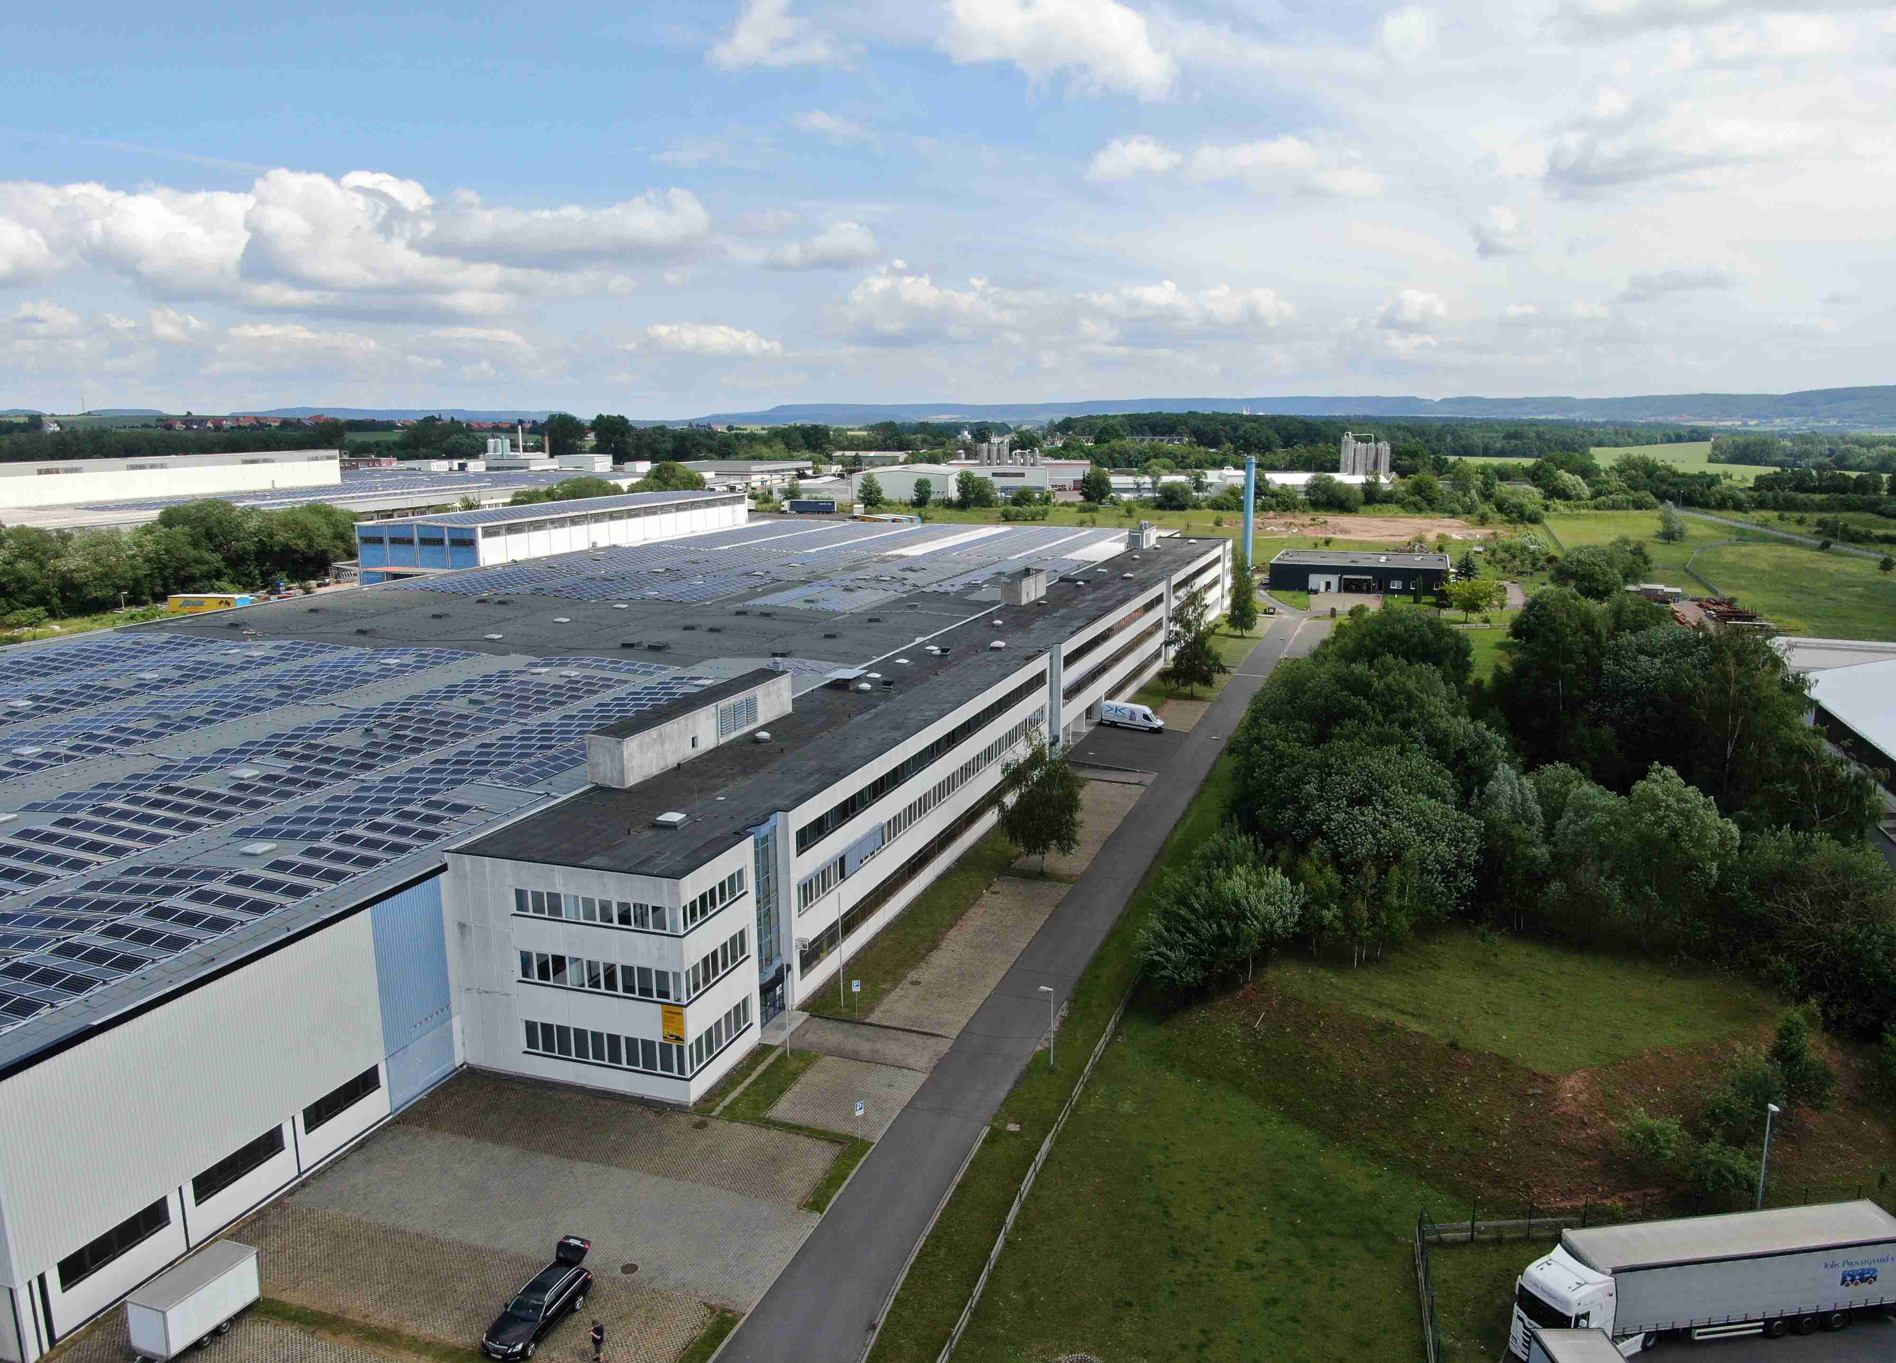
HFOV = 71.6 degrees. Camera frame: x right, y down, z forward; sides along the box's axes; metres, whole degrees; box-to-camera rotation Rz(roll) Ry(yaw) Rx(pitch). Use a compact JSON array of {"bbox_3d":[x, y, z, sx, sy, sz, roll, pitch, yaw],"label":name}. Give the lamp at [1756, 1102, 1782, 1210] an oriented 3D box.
[{"bbox_3d":[35.238,21.246,56.539,0.220,6.300,0.700,-2,11,-8],"label":"lamp"}]

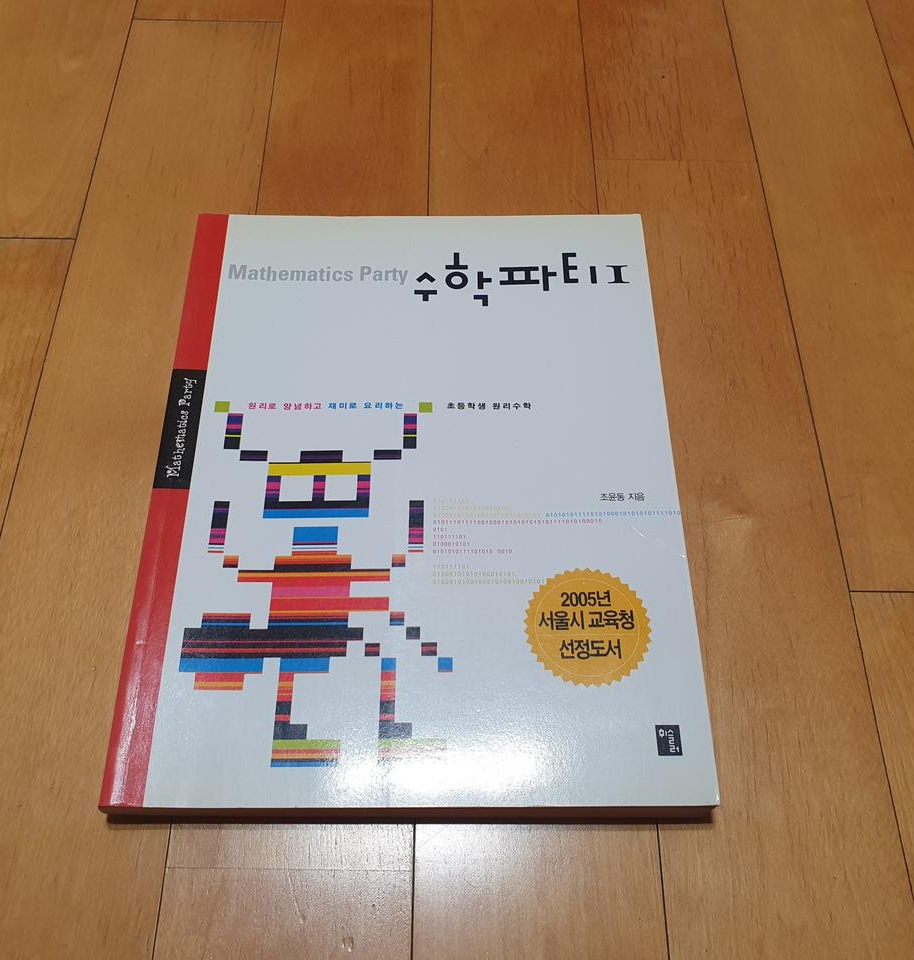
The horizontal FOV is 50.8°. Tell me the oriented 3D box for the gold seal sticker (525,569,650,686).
[{"bbox_3d":[0.043,0.049,0.317,0.041,0.003,0.041,0,61,-1],"label":"gold seal sticker"}]

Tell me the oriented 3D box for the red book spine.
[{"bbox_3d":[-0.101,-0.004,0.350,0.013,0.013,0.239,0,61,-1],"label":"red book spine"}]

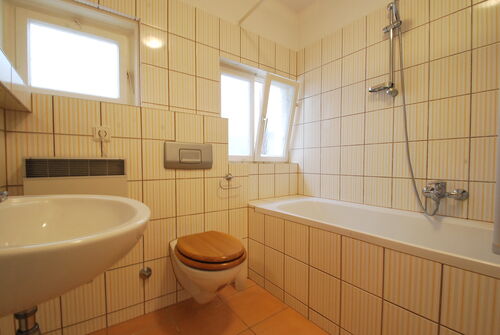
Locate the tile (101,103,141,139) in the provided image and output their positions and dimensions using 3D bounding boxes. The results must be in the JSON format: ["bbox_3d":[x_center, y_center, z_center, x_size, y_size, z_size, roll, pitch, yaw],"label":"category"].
[{"bbox_3d":[-0.745,-0.269,1.216,0.200,0.190,0.010,-1,2,-36],"label":"tile"}]

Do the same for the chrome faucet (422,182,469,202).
[{"bbox_3d":[1.162,0.145,1.243,0.140,0.095,0.200,-1,2,-36],"label":"chrome faucet"}]

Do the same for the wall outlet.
[{"bbox_3d":[-0.810,-0.182,1.145,0.080,0.080,0.030,-1,2,-36],"label":"wall outlet"}]

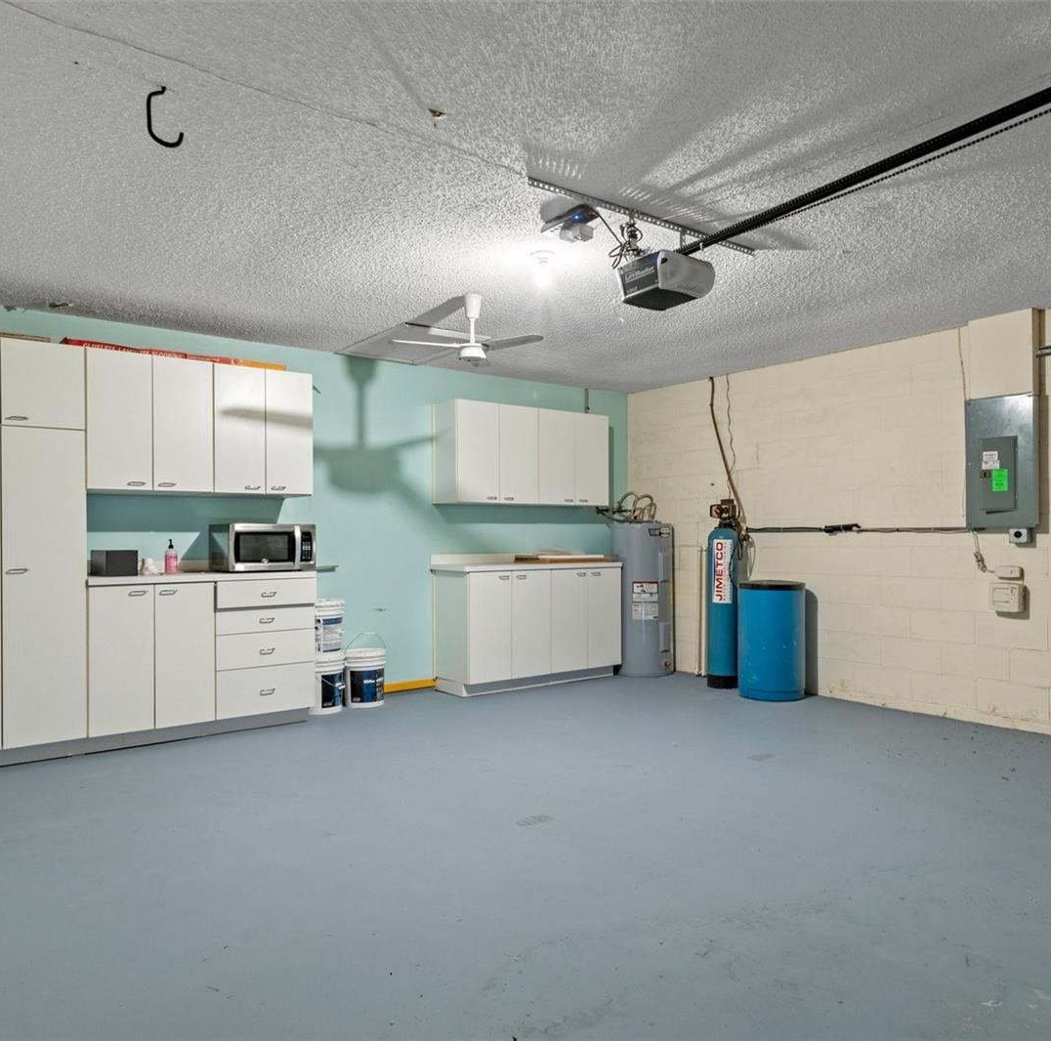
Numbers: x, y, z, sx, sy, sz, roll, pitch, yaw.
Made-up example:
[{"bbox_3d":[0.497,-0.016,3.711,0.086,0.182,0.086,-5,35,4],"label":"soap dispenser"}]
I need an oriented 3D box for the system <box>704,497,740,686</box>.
[{"bbox_3d":[1.580,0.681,6.200,0.255,1.262,0.255,-1,-1,14],"label":"system"}]

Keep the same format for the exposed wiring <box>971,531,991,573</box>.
[{"bbox_3d":[2.831,0.195,4.870,0.050,0.260,0.110,0,-2,-36],"label":"exposed wiring"}]

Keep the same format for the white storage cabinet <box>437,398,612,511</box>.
[{"bbox_3d":[0.001,-0.514,6.461,1.540,0.782,0.355,0,-2,-36],"label":"white storage cabinet"}]

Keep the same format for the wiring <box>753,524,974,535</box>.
[{"bbox_3d":[2.302,0.063,5.608,0.055,0.075,1.670,0,-1,-38],"label":"wiring"}]

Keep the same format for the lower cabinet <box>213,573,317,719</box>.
[{"bbox_3d":[-1.747,0.795,5.047,0.610,0.850,0.490,0,-2,-36],"label":"lower cabinet"}]

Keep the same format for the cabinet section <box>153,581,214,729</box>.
[{"bbox_3d":[-2.114,0.781,4.726,0.331,0.815,0.483,1,-2,-37],"label":"cabinet section"}]

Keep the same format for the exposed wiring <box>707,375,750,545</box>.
[{"bbox_3d":[1.643,-0.516,6.383,0.140,1.387,0.380,0,-1,-38],"label":"exposed wiring"}]

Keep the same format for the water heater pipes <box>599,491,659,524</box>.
[{"bbox_3d":[0.912,-0.119,6.990,0.364,0.291,0.433,1,-2,-37],"label":"water heater pipes"}]

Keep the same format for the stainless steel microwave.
[{"bbox_3d":[-1.628,0.169,4.857,0.520,0.292,0.411,0,-1,-38],"label":"stainless steel microwave"}]

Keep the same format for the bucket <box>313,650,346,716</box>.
[{"bbox_3d":[-1.376,1.125,5.360,0.298,0.375,0.298,0,-1,-14],"label":"bucket"}]

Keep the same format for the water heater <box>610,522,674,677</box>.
[{"bbox_3d":[1.026,0.686,6.850,0.550,1.292,0.550,-1,-1,8],"label":"water heater"}]

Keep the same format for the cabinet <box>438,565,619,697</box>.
[{"bbox_3d":[0.052,0.809,6.194,1.554,0.936,0.549,0,-1,-38],"label":"cabinet"}]

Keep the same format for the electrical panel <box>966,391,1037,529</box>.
[{"bbox_3d":[2.899,-0.348,4.750,0.088,0.793,0.373,0,-2,-36],"label":"electrical panel"}]

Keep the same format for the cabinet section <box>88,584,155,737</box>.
[{"bbox_3d":[-2.381,0.778,4.528,0.334,0.815,0.483,1,-2,-37],"label":"cabinet section"}]

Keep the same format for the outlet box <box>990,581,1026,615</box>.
[{"bbox_3d":[2.919,0.468,4.737,0.065,0.177,0.165,0,-2,-36],"label":"outlet box"}]

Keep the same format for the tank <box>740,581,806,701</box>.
[{"bbox_3d":[1.828,0.877,5.792,0.476,0.828,0.476,0,-1,-38],"label":"tank"}]

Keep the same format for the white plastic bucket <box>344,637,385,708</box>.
[{"bbox_3d":[-1.104,1.050,5.413,0.286,0.445,0.286,0,0,0],"label":"white plastic bucket"}]

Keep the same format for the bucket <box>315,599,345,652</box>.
[{"bbox_3d":[-1.336,0.726,5.211,0.286,0.365,0.286,0,0,0],"label":"bucket"}]

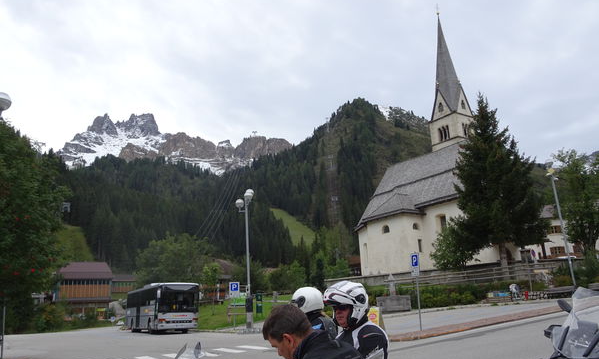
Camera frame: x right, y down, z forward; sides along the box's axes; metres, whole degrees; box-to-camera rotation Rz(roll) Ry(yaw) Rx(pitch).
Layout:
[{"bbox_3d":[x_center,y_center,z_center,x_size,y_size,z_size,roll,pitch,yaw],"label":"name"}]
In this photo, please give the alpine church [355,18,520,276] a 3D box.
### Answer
[{"bbox_3d":[15.721,-5.418,68.593,14.400,36.600,24.920,7,-17,-35],"label":"alpine church"}]

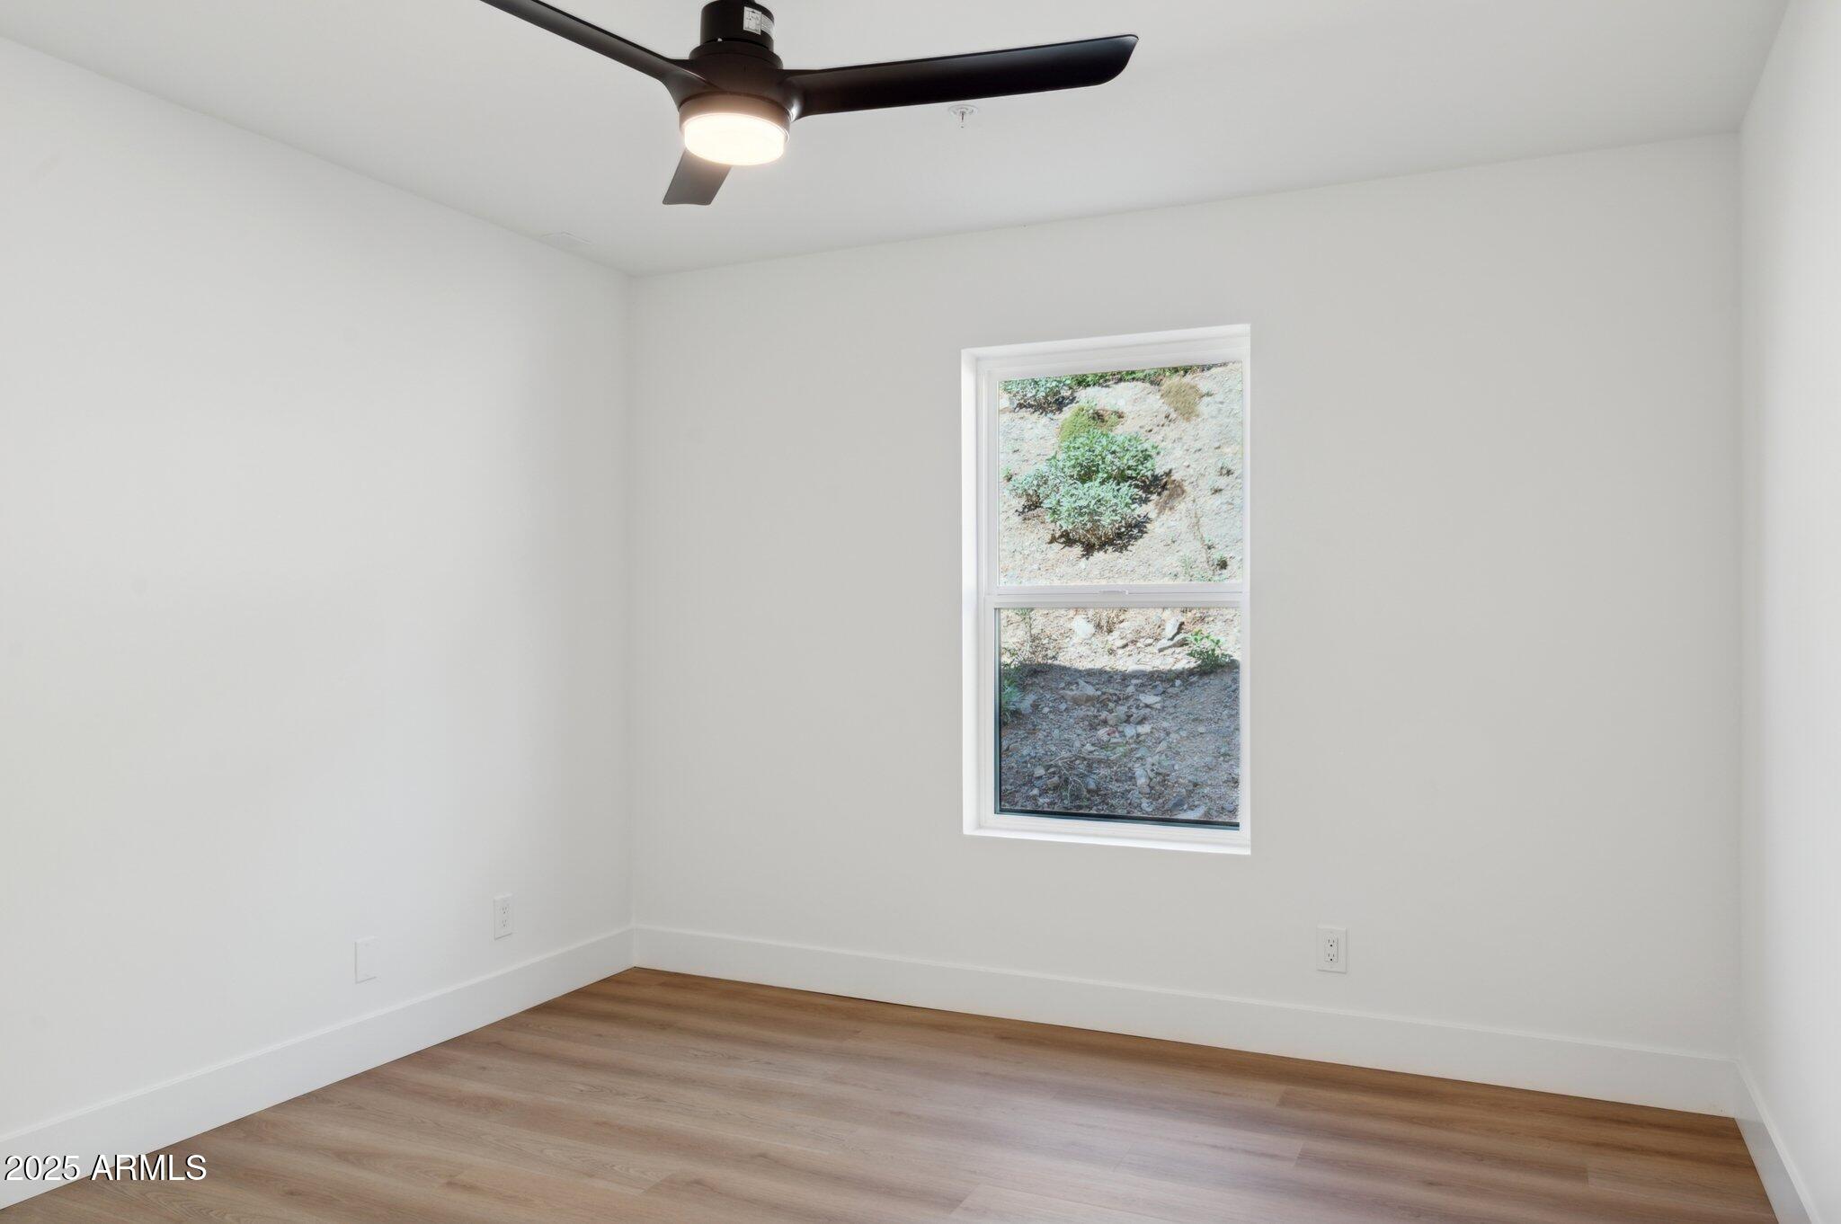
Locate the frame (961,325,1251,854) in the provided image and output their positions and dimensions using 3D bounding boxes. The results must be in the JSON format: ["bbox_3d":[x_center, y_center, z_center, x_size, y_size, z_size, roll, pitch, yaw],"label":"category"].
[{"bbox_3d":[0.562,-0.062,3.723,0.882,1.513,0.130,0,0,23],"label":"frame"}]

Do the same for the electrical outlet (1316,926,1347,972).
[{"bbox_3d":[1.140,0.938,3.400,0.078,0.125,0.009,0,0,23],"label":"electrical outlet"}]

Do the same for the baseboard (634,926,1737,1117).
[{"bbox_3d":[0.503,1.179,3.669,3.302,0.139,0.016,0,0,23],"label":"baseboard"}]

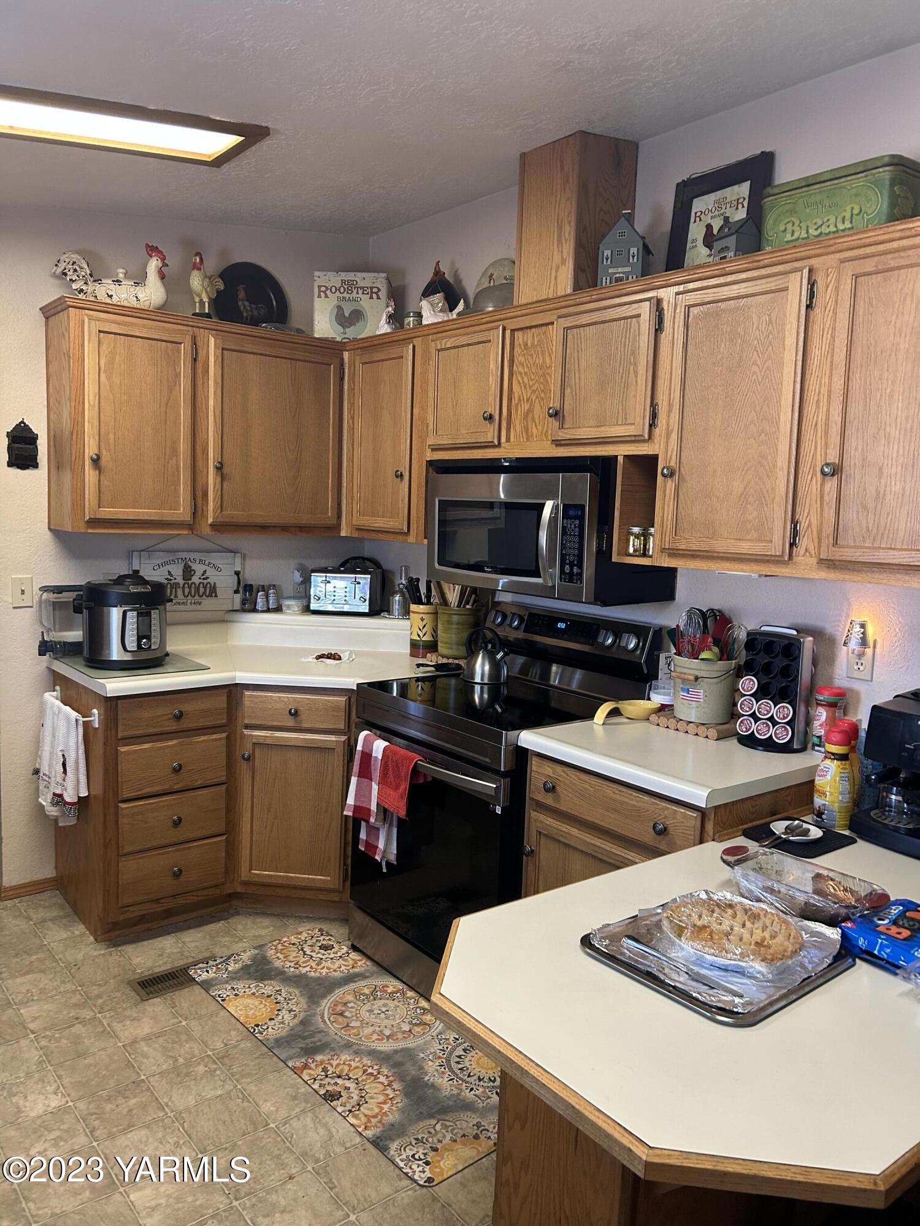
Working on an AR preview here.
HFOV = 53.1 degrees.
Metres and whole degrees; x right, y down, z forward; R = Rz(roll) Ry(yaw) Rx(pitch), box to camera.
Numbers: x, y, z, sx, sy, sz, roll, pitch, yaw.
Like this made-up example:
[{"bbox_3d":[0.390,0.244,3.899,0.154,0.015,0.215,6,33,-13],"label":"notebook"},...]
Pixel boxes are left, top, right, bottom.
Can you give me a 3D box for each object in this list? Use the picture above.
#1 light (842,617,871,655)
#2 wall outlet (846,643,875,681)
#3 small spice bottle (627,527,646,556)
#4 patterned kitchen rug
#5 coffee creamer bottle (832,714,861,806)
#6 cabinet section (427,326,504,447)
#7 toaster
[{"bbox_3d":[1.030,0.064,2.389,0.065,0.094,0.070,-3,8,-38],"label":"light"},{"bbox_3d":[1.050,0.120,2.417,0.012,0.114,0.069,-3,8,-38],"label":"wall outlet"},{"bbox_3d":[0.527,-0.212,2.735,0.056,0.085,0.056,2,6,0],"label":"small spice bottle"},{"bbox_3d":[-0.289,1.220,2.708,0.510,0.010,1.257,-3,8,-41],"label":"patterned kitchen rug"},{"bbox_3d":[0.961,0.387,2.310,0.074,0.233,0.074,7,8,40],"label":"coffee creamer bottle"},{"bbox_3d":[0.130,-0.765,3.234,0.300,0.378,0.382,-3,8,-39],"label":"cabinet section"},{"bbox_3d":[-0.497,-0.105,4.053,0.265,0.203,0.233,3,7,6],"label":"toaster"}]

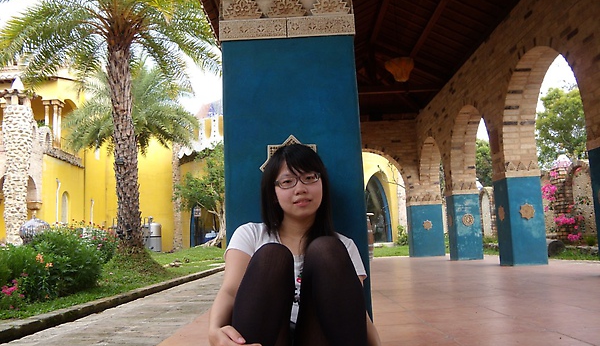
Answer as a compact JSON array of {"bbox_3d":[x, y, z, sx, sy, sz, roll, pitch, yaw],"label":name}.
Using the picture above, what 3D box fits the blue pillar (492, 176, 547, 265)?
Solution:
[{"bbox_3d":[3.109,0.694,6.860,0.472,1.200,0.464,-2,-8,0],"label":"blue pillar"}]

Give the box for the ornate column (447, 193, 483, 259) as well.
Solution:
[{"bbox_3d":[3.119,1.034,9.211,0.470,1.200,0.466,-2,-8,0],"label":"ornate column"}]

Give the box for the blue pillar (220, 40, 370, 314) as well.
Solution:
[{"bbox_3d":[-0.016,0.120,1.996,0.502,1.200,0.492,-2,-8,0],"label":"blue pillar"}]

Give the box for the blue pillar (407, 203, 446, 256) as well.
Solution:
[{"bbox_3d":[3.016,1.389,11.639,0.729,1.200,0.456,-2,-8,0],"label":"blue pillar"}]

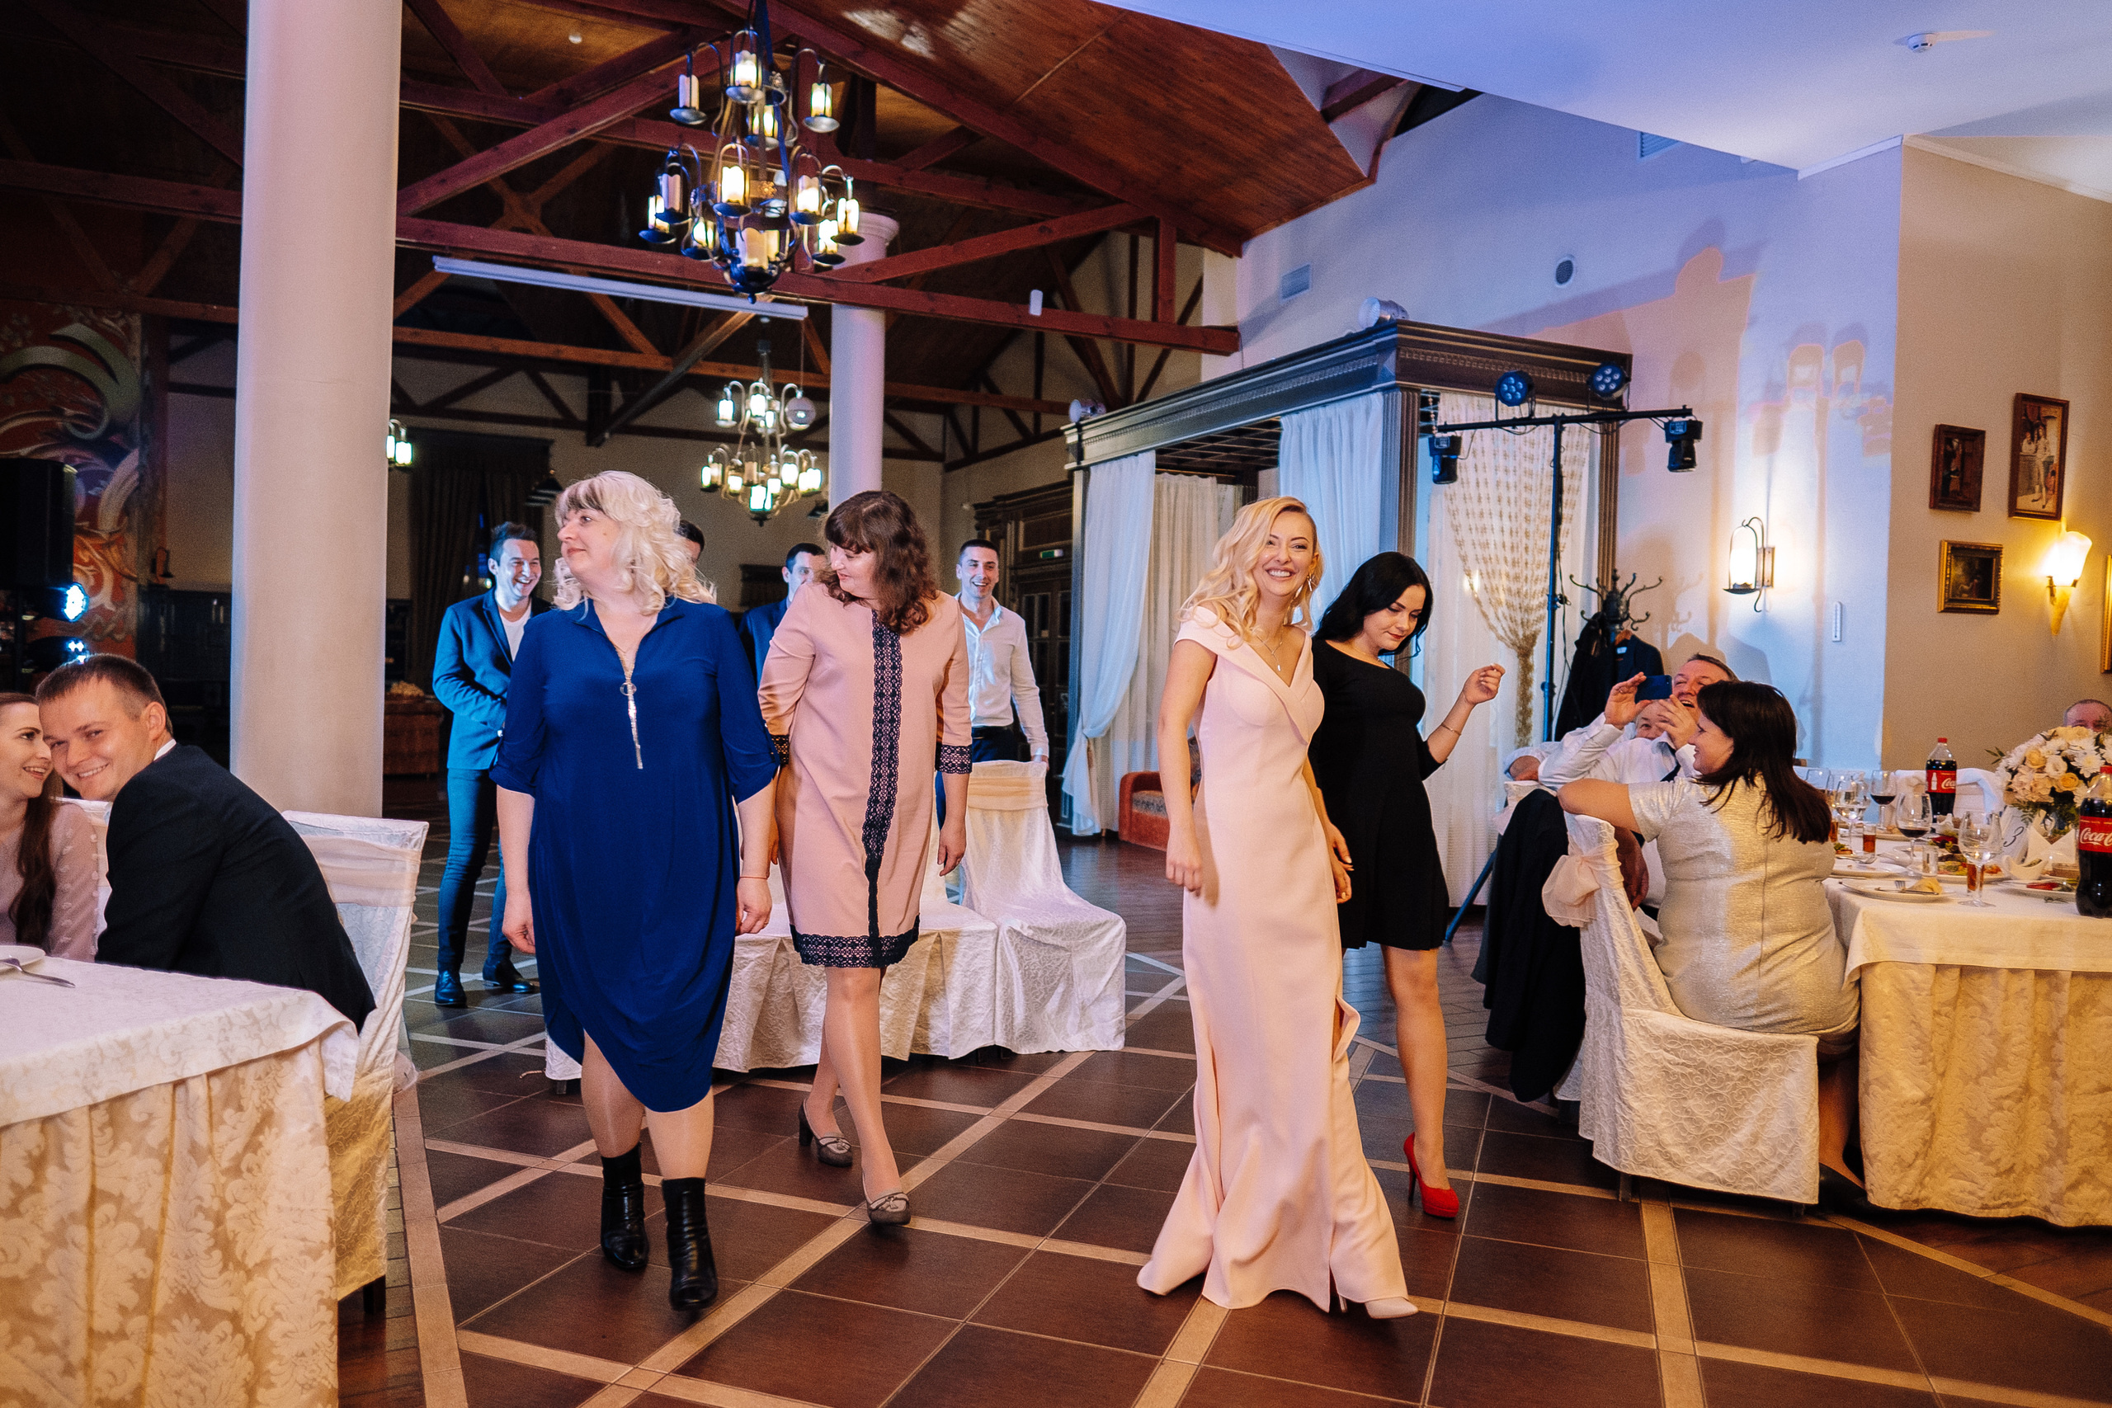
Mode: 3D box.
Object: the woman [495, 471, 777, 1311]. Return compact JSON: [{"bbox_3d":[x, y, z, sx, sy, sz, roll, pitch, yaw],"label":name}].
[{"bbox_3d":[-0.868,0.355,3.027,0.580,1.710,0.450,1,1,-10],"label":"woman"}]

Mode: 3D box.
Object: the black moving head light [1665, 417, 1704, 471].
[{"bbox_3d":[3.077,-1.277,6.900,0.140,0.250,0.150,1,0,-41],"label":"black moving head light"}]

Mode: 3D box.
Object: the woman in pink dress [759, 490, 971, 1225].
[{"bbox_3d":[-0.498,0.339,3.556,0.530,1.740,0.500,1,1,-10],"label":"woman in pink dress"}]

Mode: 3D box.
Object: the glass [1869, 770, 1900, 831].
[{"bbox_3d":[3.330,0.399,5.670,0.090,0.238,0.090,2,0,19],"label":"glass"}]

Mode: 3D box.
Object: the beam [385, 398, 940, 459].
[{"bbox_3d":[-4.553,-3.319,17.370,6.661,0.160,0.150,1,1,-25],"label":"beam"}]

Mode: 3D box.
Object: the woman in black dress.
[{"bbox_3d":[0.871,0.425,3.557,0.460,1.630,0.460,1,1,-30],"label":"woman in black dress"}]

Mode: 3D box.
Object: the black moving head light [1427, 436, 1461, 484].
[{"bbox_3d":[2.052,-1.291,7.450,0.170,0.250,0.165,2,1,32],"label":"black moving head light"}]

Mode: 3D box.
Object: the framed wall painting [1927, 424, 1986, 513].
[{"bbox_3d":[4.640,-1.206,7.240,0.385,0.440,0.040,1,0,-25],"label":"framed wall painting"}]

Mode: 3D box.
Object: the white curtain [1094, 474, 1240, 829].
[{"bbox_3d":[0.988,-0.449,12.198,1.500,3.100,0.160,1,0,-26],"label":"white curtain"}]

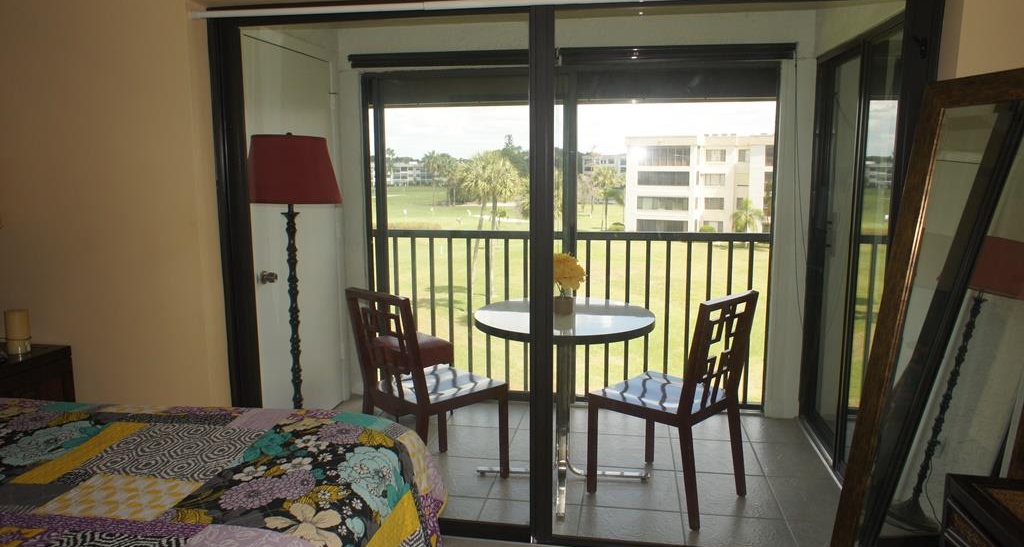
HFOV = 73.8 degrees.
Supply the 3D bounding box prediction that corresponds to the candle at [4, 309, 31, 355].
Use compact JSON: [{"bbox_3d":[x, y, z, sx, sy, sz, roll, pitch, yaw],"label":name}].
[{"bbox_3d":[-1.873,0.225,2.580,0.080,0.163,0.080,1,9,10],"label":"candle"}]

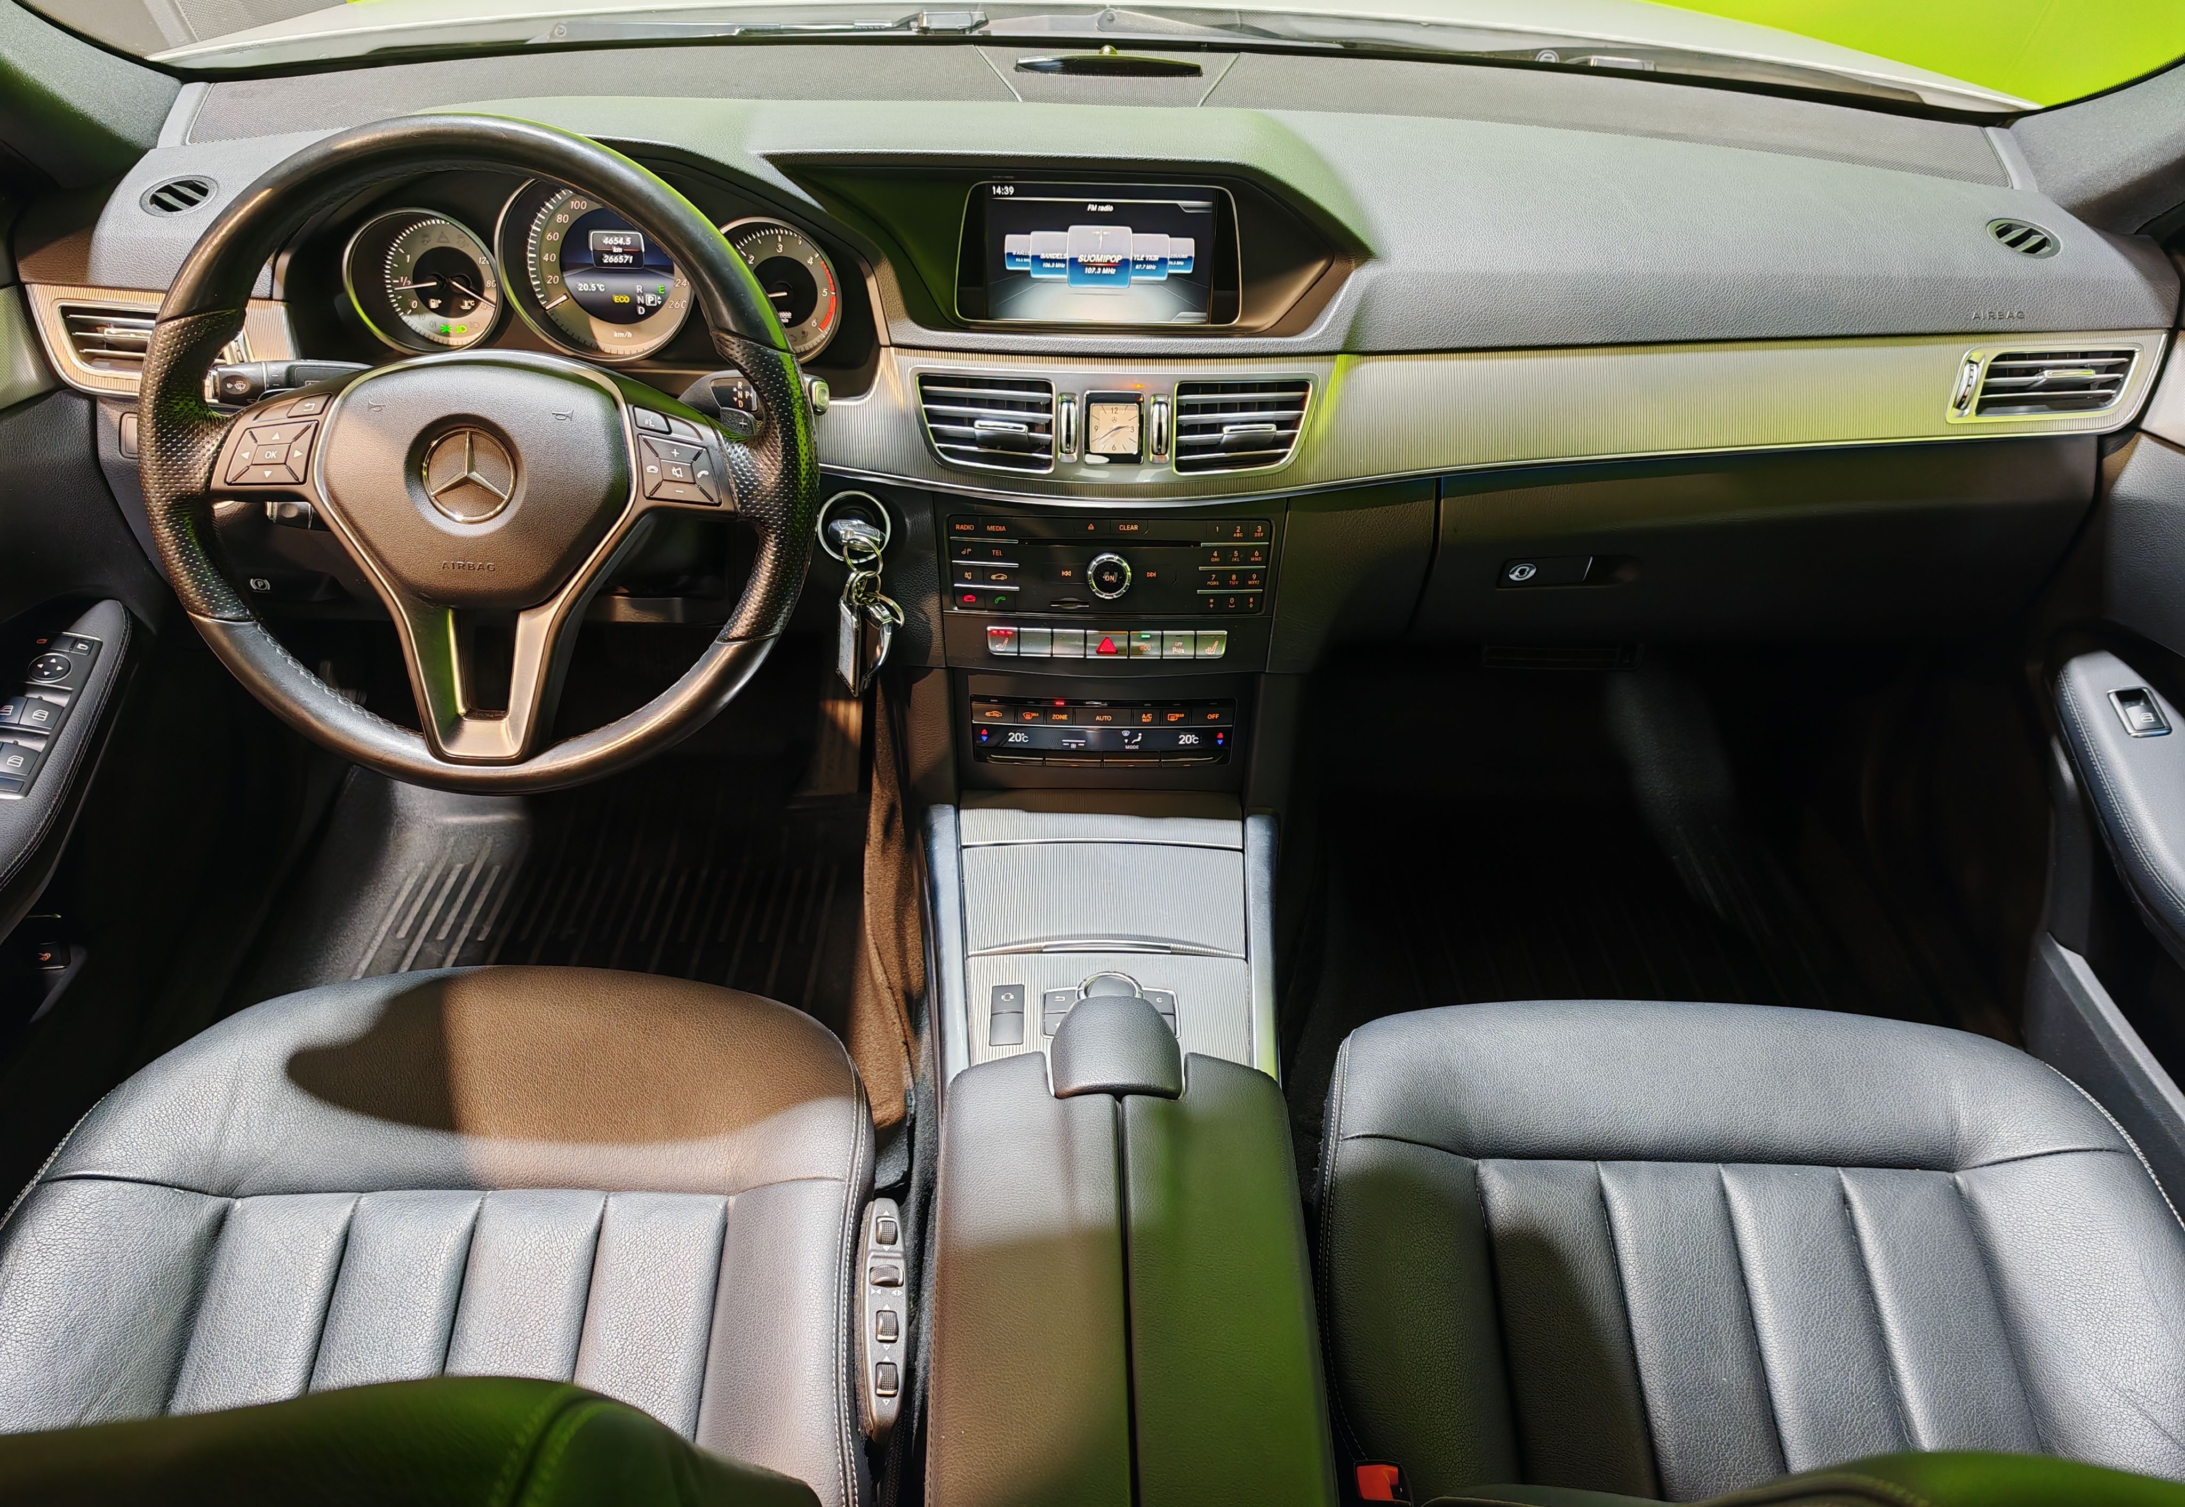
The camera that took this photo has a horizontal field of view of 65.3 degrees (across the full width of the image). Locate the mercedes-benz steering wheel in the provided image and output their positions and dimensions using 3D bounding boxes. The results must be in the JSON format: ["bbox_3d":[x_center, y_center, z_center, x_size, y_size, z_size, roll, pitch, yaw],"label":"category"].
[{"bbox_3d":[-0.343,-0.164,0.976,0.376,0.376,0.100,2,12,-2],"label":"mercedes-benz steering wheel"}]

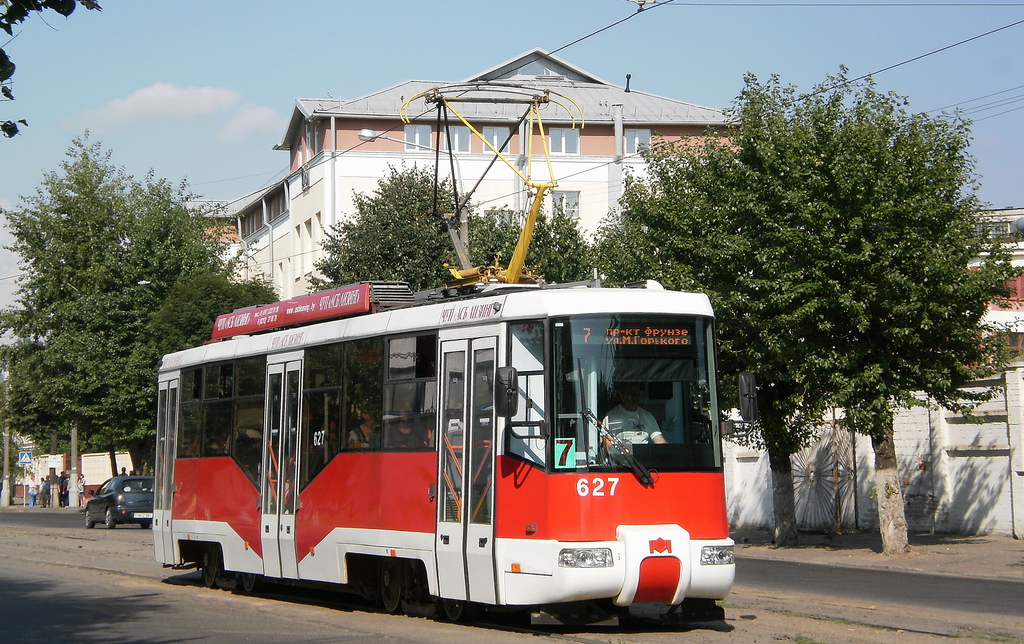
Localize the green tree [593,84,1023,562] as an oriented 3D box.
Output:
[{"bbox_3d":[5.607,-0.201,46.500,8.100,9.100,7.300,0,-4,0],"label":"green tree"}]

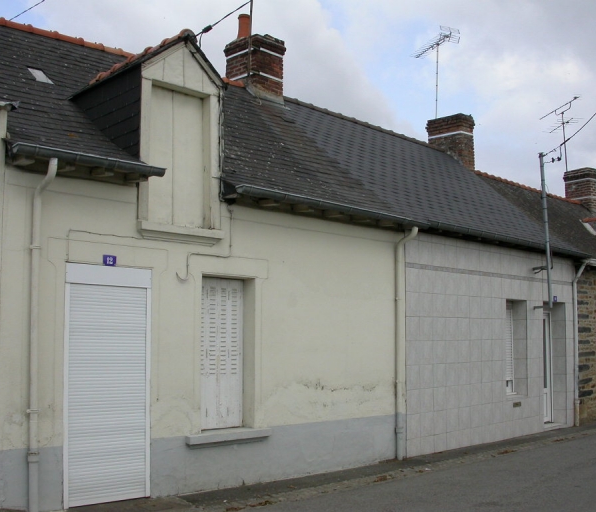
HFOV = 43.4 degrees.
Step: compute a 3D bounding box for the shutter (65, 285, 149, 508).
[{"bbox_3d":[-1.782,1.198,7.041,0.135,2.220,0.947,-5,-8,43],"label":"shutter"}]

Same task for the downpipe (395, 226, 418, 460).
[{"bbox_3d":[1.542,1.192,10.298,0.388,3.192,0.111,-5,-8,43],"label":"downpipe"}]

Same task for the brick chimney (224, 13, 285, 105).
[{"bbox_3d":[-0.738,-3.299,12.720,0.824,1.421,0.695,-5,-8,43],"label":"brick chimney"}]

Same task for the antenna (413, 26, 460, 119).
[{"bbox_3d":[3.204,-4.144,17.593,0.523,1.915,1.709,2,-6,-21],"label":"antenna"}]

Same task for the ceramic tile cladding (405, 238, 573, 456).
[{"bbox_3d":[3.484,1.483,12.675,0.123,3.216,5.781,-5,-8,43],"label":"ceramic tile cladding"}]

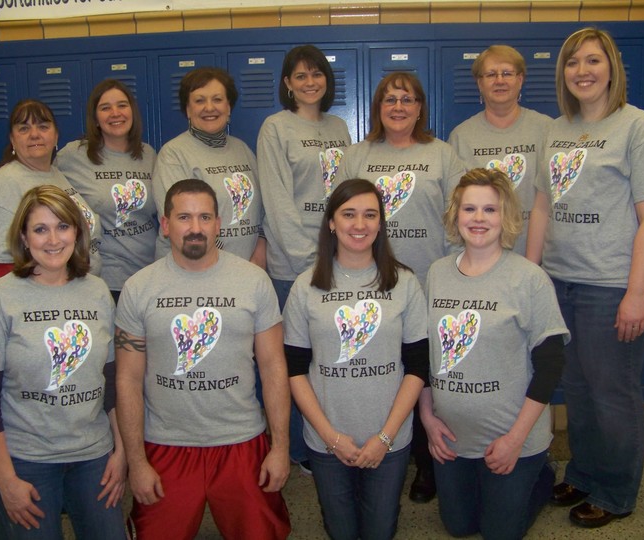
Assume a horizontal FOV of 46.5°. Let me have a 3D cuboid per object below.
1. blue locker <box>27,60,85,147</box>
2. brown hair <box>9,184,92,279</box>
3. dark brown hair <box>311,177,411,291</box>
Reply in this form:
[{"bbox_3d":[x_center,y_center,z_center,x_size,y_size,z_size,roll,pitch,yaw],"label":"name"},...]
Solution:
[{"bbox_3d":[-1.074,-0.166,3.308,0.275,1.450,0.300,-1,8,3],"label":"blue locker"},{"bbox_3d":[-0.806,-0.114,2.190,0.225,0.265,0.220,-5,11,-17],"label":"brown hair"},{"bbox_3d":[0.124,-0.111,2.410,0.310,0.360,0.260,-1,5,-2],"label":"dark brown hair"}]

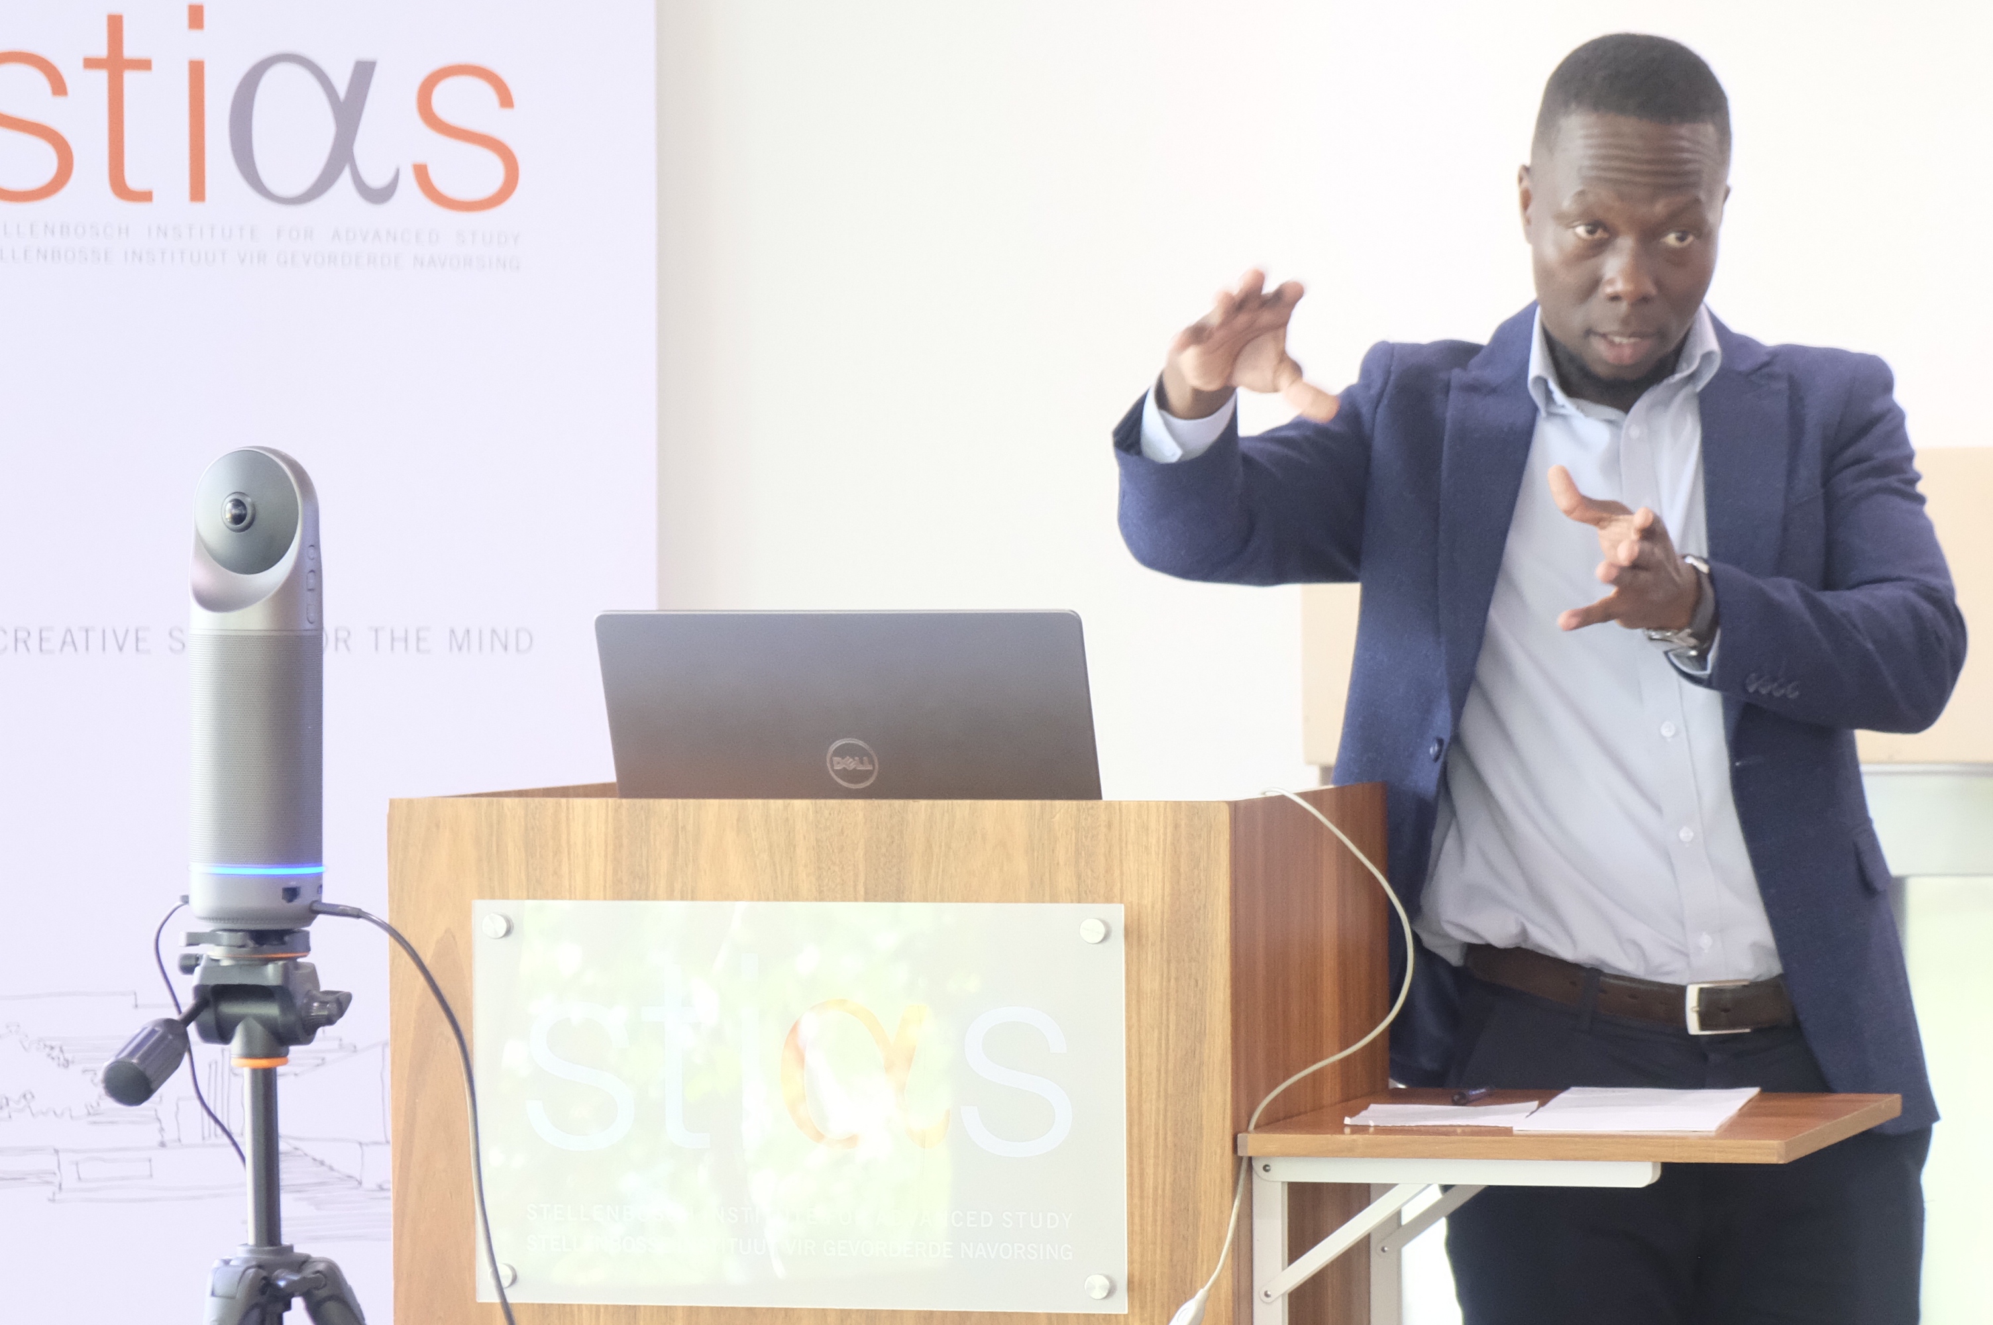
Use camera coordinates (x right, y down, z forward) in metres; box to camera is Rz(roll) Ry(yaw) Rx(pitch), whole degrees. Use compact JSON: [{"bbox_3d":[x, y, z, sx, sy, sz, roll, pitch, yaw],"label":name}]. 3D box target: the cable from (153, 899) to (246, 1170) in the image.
[{"bbox_3d":[-0.449,0.207,2.580,0.053,0.150,0.040,-1,1,0],"label":"cable"}]

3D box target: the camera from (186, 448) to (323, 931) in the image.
[{"bbox_3d":[-0.413,0.014,2.558,0.075,0.270,0.075,-1,1,0],"label":"camera"}]

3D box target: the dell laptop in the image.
[{"bbox_3d":[-0.075,0.087,3.510,0.374,0.250,0.325,0,1,15],"label":"dell laptop"}]

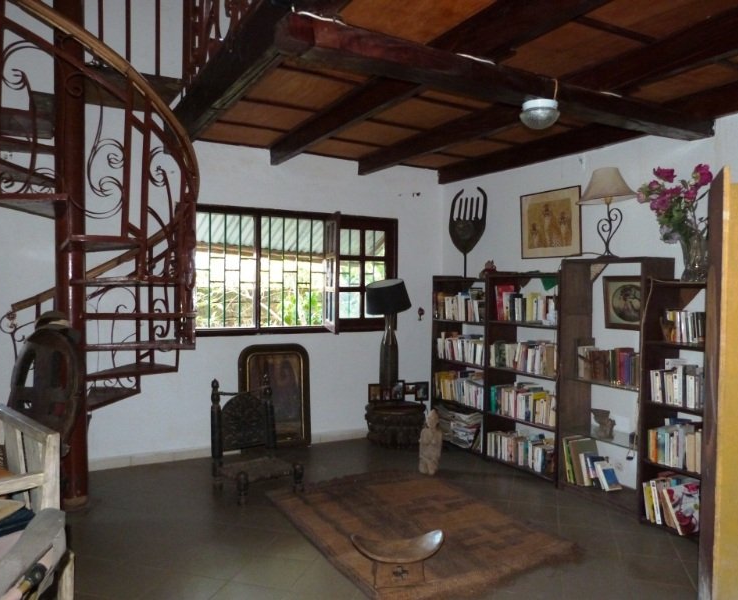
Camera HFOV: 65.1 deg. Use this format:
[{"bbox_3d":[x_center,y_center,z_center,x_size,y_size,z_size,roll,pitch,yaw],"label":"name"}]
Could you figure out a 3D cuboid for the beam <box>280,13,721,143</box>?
[{"bbox_3d":[0.840,-1.046,2.879,2.738,0.125,0.145,0,2,-29],"label":"beam"}]

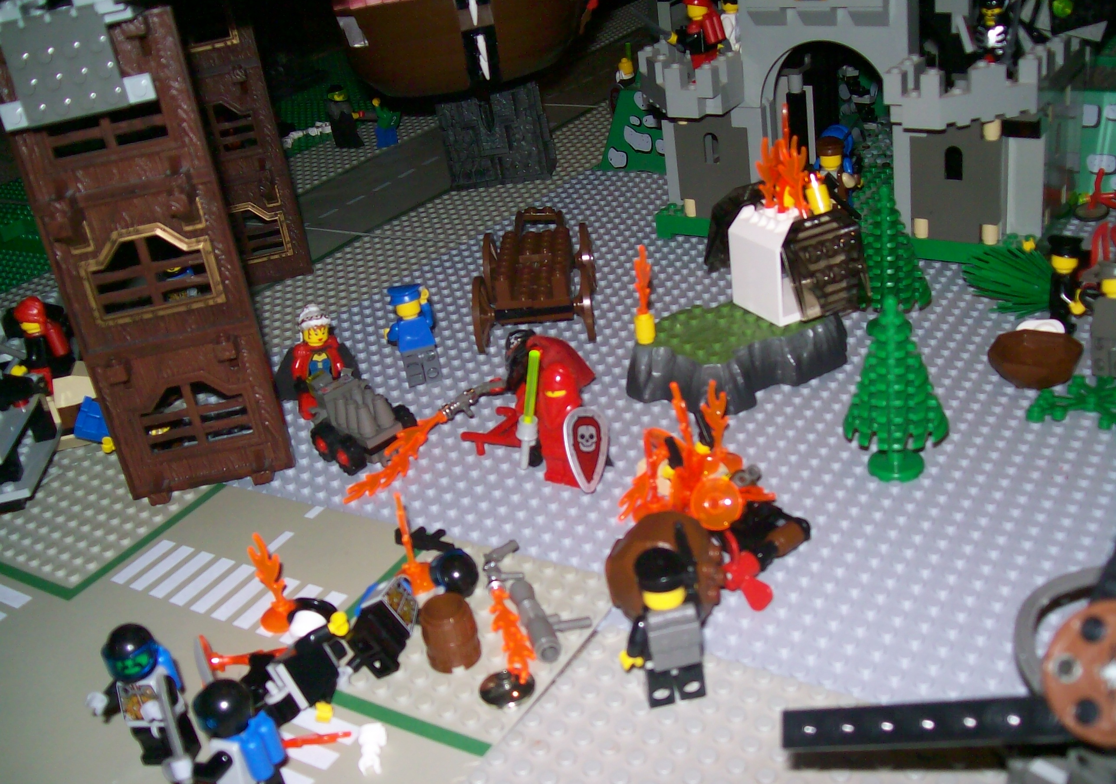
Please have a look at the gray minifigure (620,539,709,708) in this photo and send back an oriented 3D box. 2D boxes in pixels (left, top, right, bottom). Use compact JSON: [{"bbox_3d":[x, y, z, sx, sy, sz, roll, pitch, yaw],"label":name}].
[{"bbox_3d":[0.026,0.062,0.310,0.025,0.047,0.016,-12,27,-5],"label":"gray minifigure"}]

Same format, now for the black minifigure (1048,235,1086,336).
[{"bbox_3d":[0.207,-0.043,0.469,0.015,0.041,0.018,-1,28,17],"label":"black minifigure"}]

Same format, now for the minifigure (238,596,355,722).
[{"bbox_3d":[-0.073,0.076,0.325,0.034,0.027,0.017,-32,-9,-18],"label":"minifigure"}]

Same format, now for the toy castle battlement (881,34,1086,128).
[{"bbox_3d":[0.193,-0.142,0.531,0.065,0.027,0.064,10,33,33],"label":"toy castle battlement"}]

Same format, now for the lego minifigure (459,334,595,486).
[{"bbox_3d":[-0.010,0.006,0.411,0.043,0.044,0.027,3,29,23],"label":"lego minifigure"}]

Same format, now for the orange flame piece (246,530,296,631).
[{"bbox_3d":[-0.091,0.058,0.364,0.013,0.035,0.011,-18,28,-16],"label":"orange flame piece"}]

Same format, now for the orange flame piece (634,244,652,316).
[{"bbox_3d":[0.032,-0.044,0.450,0.008,0.030,0.006,-7,27,5],"label":"orange flame piece"}]

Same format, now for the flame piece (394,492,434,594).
[{"bbox_3d":[-0.047,0.046,0.361,0.011,0.030,0.012,-8,27,4],"label":"flame piece"}]

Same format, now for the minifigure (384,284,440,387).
[{"bbox_3d":[-0.060,-0.024,0.487,0.022,0.042,0.014,-11,27,-3],"label":"minifigure"}]

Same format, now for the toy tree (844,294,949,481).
[{"bbox_3d":[0.113,-0.003,0.390,0.034,0.065,0.034,-1,28,16],"label":"toy tree"}]

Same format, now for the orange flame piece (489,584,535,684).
[{"bbox_3d":[-0.014,0.068,0.328,0.009,0.005,0.042,-14,27,-8],"label":"orange flame piece"}]

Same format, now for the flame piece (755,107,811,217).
[{"bbox_3d":[0.085,-0.087,0.437,0.022,0.043,0.016,-3,28,12],"label":"flame piece"}]

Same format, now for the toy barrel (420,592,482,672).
[{"bbox_3d":[-0.031,0.068,0.330,0.017,0.017,0.017,-8,27,4],"label":"toy barrel"}]

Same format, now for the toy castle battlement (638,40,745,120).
[{"bbox_3d":[0.071,-0.165,0.608,0.066,0.027,0.064,10,33,33],"label":"toy castle battlement"}]

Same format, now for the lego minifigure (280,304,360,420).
[{"bbox_3d":[-0.097,-0.014,0.476,0.028,0.044,0.017,-21,29,-21],"label":"lego minifigure"}]

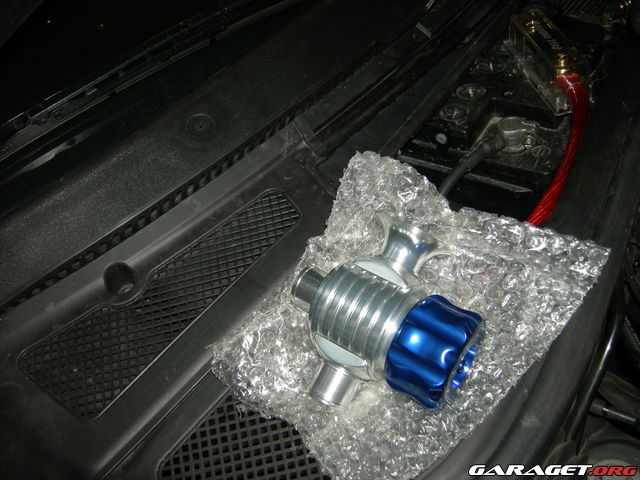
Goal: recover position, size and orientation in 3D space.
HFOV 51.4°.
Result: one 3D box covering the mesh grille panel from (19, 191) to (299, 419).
[{"bbox_3d":[-0.112,0.033,0.510,0.091,0.015,0.228,29,62,31],"label":"mesh grille panel"}]

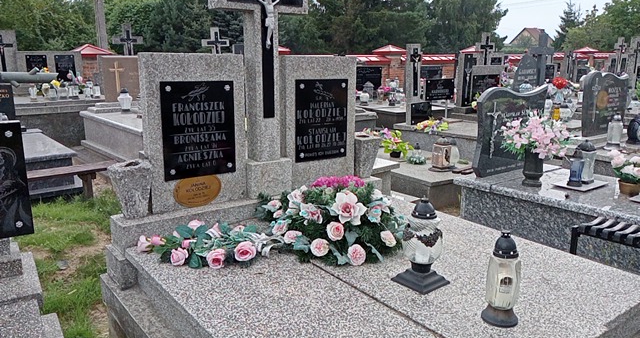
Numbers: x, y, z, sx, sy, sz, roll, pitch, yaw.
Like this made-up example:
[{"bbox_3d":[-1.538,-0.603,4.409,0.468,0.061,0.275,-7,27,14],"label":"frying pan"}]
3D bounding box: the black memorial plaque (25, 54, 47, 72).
[{"bbox_3d":[-4.527,-1.605,8.307,0.290,0.420,0.030,-9,16,-36],"label":"black memorial plaque"}]

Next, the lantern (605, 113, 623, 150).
[{"bbox_3d":[2.830,-0.362,4.943,0.140,0.328,0.140,8,15,29],"label":"lantern"}]

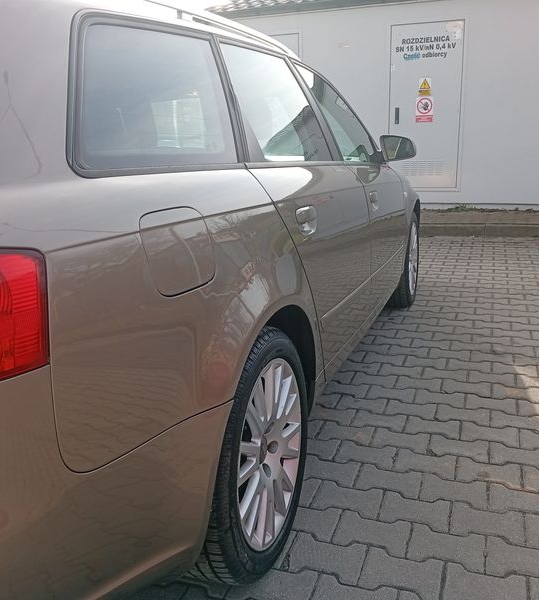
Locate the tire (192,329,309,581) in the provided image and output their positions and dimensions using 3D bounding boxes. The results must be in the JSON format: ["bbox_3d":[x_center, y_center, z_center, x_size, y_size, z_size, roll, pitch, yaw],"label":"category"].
[{"bbox_3d":[-0.094,0.369,1.612,0.235,0.640,0.640,3,15,20],"label":"tire"}]

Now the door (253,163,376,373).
[{"bbox_3d":[0.160,-0.095,2.107,0.150,0.730,1.190,3,15,20],"label":"door"}]

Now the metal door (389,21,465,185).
[{"bbox_3d":[1.943,-2.404,7.791,0.870,1.971,0.050,4,15,22],"label":"metal door"}]

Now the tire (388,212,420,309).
[{"bbox_3d":[0.816,-0.278,4.004,0.235,0.640,0.640,3,15,20],"label":"tire"}]

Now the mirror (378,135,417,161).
[{"bbox_3d":[0.638,-0.758,3.115,0.183,0.130,0.115,3,15,20],"label":"mirror"}]

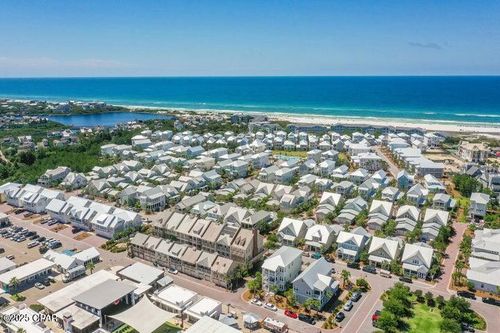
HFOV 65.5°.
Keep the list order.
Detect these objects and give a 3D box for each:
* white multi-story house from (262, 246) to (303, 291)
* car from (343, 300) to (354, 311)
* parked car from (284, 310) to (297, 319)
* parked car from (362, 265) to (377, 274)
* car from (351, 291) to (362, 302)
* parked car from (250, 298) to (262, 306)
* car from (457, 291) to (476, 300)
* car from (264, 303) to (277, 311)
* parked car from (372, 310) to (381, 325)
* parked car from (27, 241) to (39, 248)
[{"bbox_3d":[13.635,42.382,164.456,9.290,11.960,21.740,8,16,32],"label":"white multi-story house"},{"bbox_3d":[36.973,52.076,145.555,1.850,1.600,4.500,9,16,34],"label":"car"},{"bbox_3d":[14.420,51.890,136.300,4.600,1.420,1.850,7,15,29],"label":"parked car"},{"bbox_3d":[51.420,44.410,166.560,5.500,1.850,2.000,7,15,29],"label":"parked car"},{"bbox_3d":[41.485,50.692,151.145,1.900,1.700,4.900,9,16,34],"label":"car"},{"bbox_3d":[2.483,51.685,147.727,4.450,1.600,1.850,8,15,30],"label":"parked car"},{"bbox_3d":[84.589,50.310,151.797,5.600,1.850,1.970,8,16,31],"label":"car"},{"bbox_3d":[7.440,50.910,140.530,4.750,1.450,1.840,7,15,29],"label":"car"},{"bbox_3d":[45.327,53.524,139.070,1.900,1.700,4.700,9,16,34],"label":"parked car"},{"bbox_3d":[-106.910,38.940,192.560,1.950,1.750,5.300,8,16,32],"label":"parked car"}]

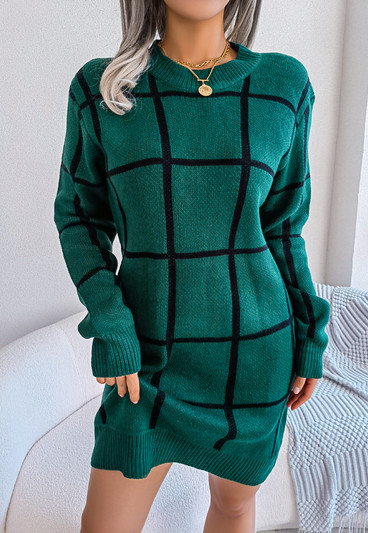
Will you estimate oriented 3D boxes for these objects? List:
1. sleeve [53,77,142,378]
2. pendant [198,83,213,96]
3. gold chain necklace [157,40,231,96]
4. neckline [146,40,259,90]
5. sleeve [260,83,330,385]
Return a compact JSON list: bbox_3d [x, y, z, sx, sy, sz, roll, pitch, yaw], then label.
[{"bbox_3d":[-0.170,-0.073,0.818,0.160,0.560,0.185,-2,11,-9],"label":"sleeve"},{"bbox_3d":[0.037,-0.303,0.712,0.024,0.027,0.004,1,-7,-5],"label":"pendant"},{"bbox_3d":[0.022,-0.365,0.765,0.135,0.120,0.135,-2,11,-9],"label":"gold chain necklace"},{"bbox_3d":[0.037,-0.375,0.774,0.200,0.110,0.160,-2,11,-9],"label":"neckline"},{"bbox_3d":[0.220,-0.076,0.845,0.135,0.570,0.170,-2,11,-9],"label":"sleeve"}]

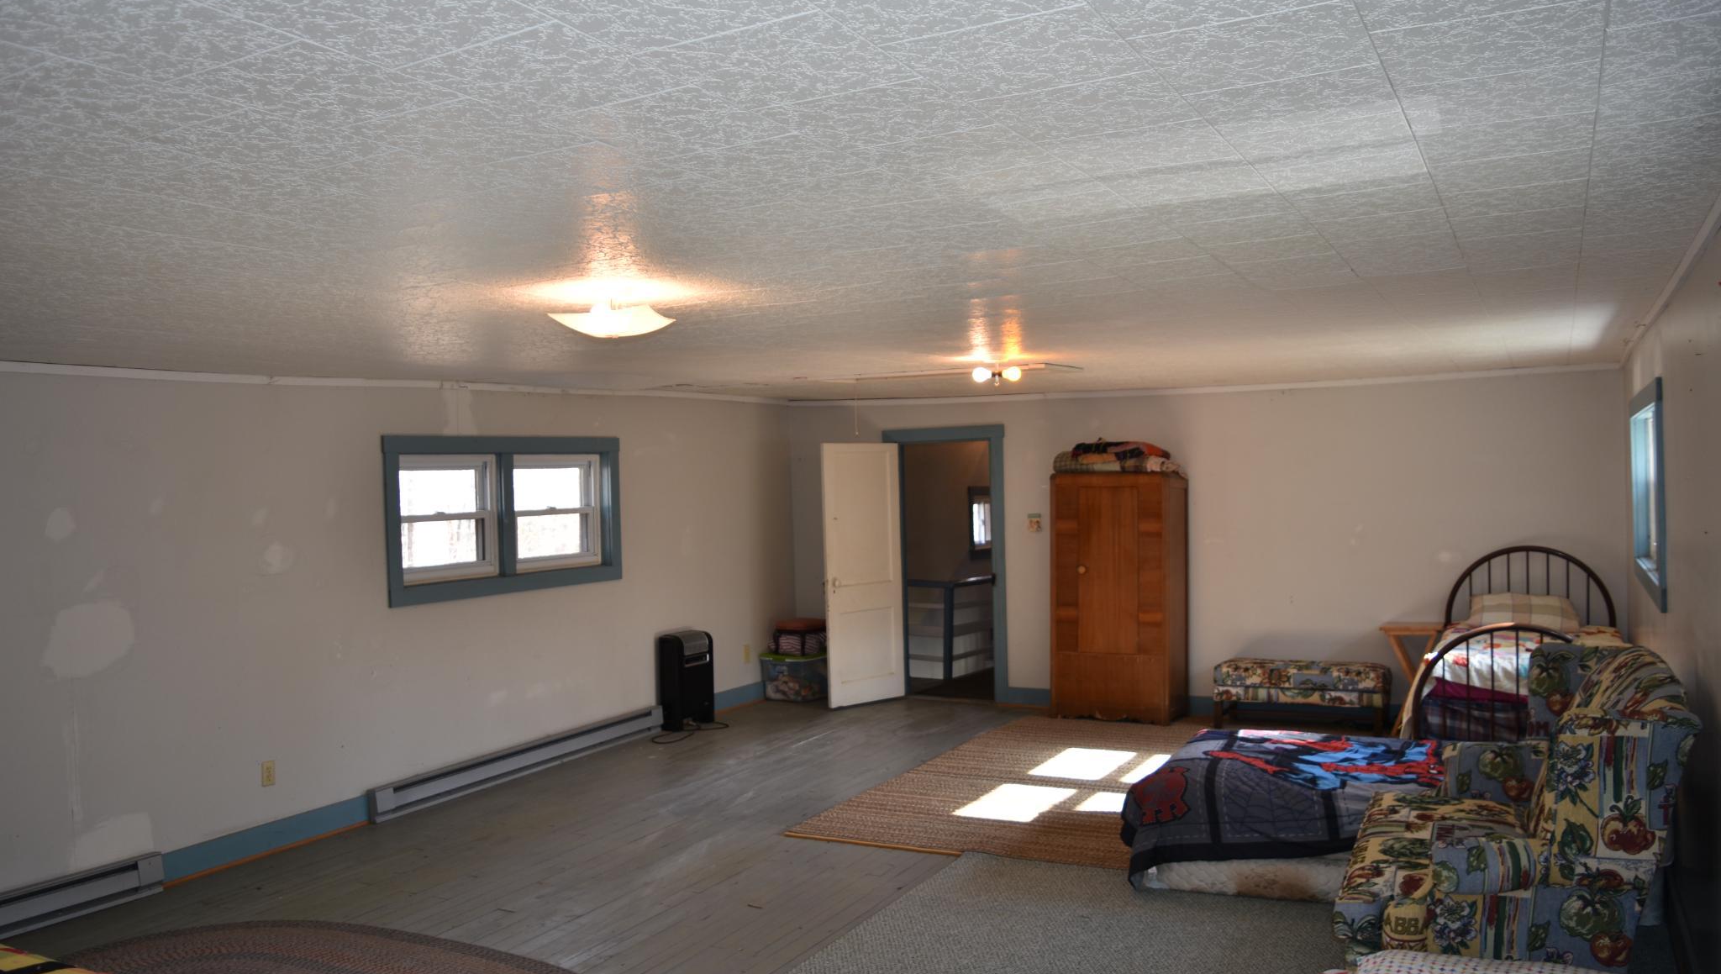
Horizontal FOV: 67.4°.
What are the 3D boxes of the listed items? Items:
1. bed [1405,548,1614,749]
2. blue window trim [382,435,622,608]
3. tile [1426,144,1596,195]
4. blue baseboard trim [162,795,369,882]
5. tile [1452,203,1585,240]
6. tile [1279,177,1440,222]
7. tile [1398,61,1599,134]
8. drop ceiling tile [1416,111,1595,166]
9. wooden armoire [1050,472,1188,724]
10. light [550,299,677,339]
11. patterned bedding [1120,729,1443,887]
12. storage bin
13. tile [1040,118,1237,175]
[{"bbox_3d":[3.723,1.015,7.252,1.020,1.234,2.060,-1,1,28],"label":"bed"},{"bbox_3d":[-2.121,0.161,7.846,0.110,0.930,2.030,-1,1,28],"label":"blue window trim"},{"bbox_3d":[1.337,-0.651,2.657,0.303,0.020,0.303,-1,1,28],"label":"tile"},{"bbox_3d":[-2.761,1.659,6.113,0.020,0.132,1.122,-1,0,26],"label":"blue baseboard trim"},{"bbox_3d":[1.611,-0.655,3.179,0.305,0.016,0.305,-1,1,28],"label":"tile"},{"bbox_3d":[1.164,-0.660,2.967,0.305,0.016,0.305,-1,0,28],"label":"tile"},{"bbox_3d":[1.048,-0.641,2.119,0.305,0.016,0.305,-1,1,28],"label":"tile"},{"bbox_3d":[1.192,-0.647,2.389,0.303,0.020,0.303,-1,1,28],"label":"drop ceiling tile"},{"bbox_3d":[1.848,0.774,9.178,0.870,1.745,0.440,-1,1,31],"label":"wooden armoire"},{"bbox_3d":[-0.768,-0.523,3.993,0.310,0.120,0.310,-2,1,8],"label":"light"},{"bbox_3d":[2.244,1.467,5.669,1.850,0.420,1.380,-1,0,23],"label":"patterned bedding"},{"bbox_3d":[-0.468,1.526,10.379,0.480,0.340,0.520,-1,1,28],"label":"storage bin"},{"bbox_3d":[0.521,-0.636,2.408,0.303,0.020,0.303,-1,0,28],"label":"tile"}]

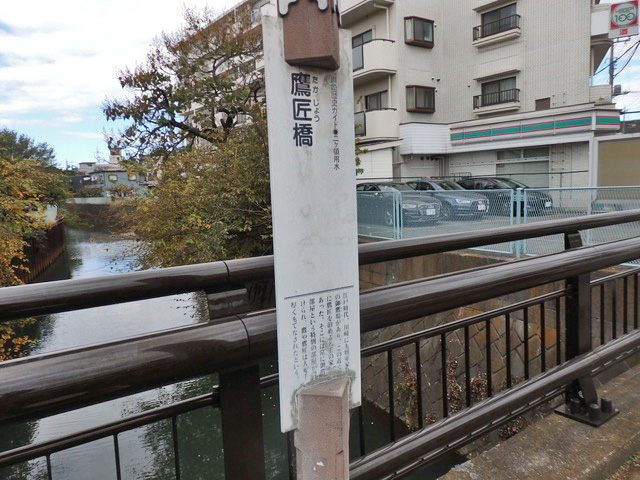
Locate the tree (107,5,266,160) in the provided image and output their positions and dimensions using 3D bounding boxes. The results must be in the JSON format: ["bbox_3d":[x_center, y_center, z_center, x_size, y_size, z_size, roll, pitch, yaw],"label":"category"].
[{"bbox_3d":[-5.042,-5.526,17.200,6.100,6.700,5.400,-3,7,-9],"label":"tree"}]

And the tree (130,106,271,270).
[{"bbox_3d":[-3.610,-1.398,14.200,4.800,5.500,4.400,-3,7,-9],"label":"tree"}]

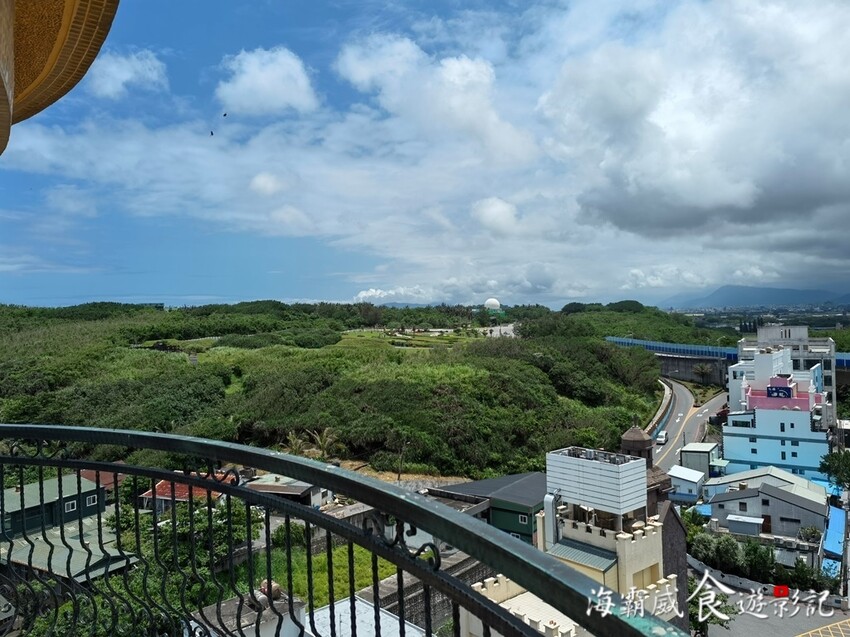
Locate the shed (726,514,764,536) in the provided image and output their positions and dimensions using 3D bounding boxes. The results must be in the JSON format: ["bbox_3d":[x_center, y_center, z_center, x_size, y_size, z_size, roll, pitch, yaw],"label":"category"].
[{"bbox_3d":[37.137,23.985,76.800,3.750,1.700,1.650,0,1,30],"label":"shed"}]

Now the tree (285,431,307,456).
[{"bbox_3d":[-23.251,22.622,119.000,4.100,4.700,4.000,0,1,0],"label":"tree"}]

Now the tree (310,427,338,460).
[{"bbox_3d":[-17.892,22.254,118.000,5.000,5.600,4.800,0,1,0],"label":"tree"}]

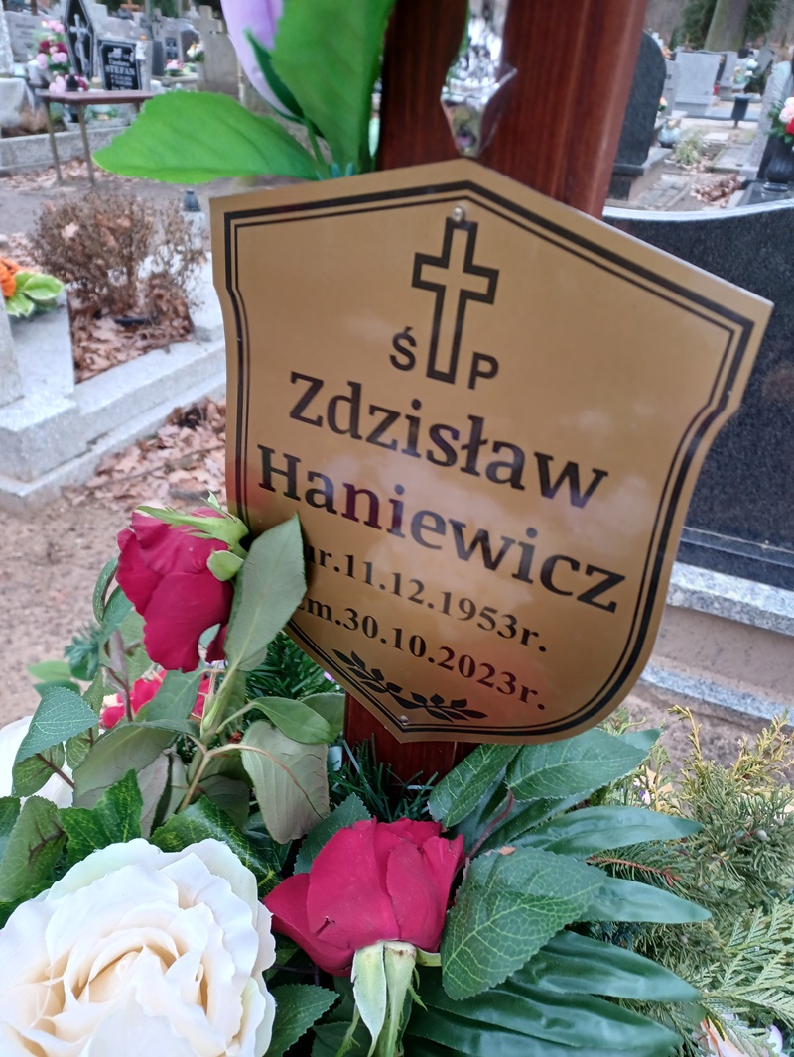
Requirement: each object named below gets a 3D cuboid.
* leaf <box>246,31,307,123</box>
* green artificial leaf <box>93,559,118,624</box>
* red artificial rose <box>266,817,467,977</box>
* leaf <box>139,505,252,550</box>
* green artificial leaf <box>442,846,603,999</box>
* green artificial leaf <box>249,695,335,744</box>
[{"bbox_3d":[-0.054,-0.204,0.345,0.049,0.013,0.013,58,30,3],"label":"leaf"},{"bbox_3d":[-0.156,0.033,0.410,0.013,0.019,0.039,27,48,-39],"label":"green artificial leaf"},{"bbox_3d":[-0.012,0.142,0.295,0.070,0.060,0.055,3,63,5],"label":"red artificial rose"},{"bbox_3d":[-0.094,-0.001,0.350,0.049,0.017,0.019,9,56,-20],"label":"leaf"},{"bbox_3d":[0.049,0.152,0.295,0.080,0.016,0.047,-38,60,-18],"label":"green artificial leaf"},{"bbox_3d":[-0.052,0.095,0.380,0.047,0.012,0.024,18,57,12],"label":"green artificial leaf"}]

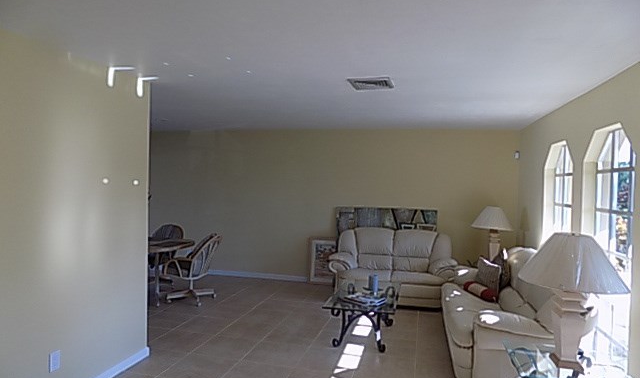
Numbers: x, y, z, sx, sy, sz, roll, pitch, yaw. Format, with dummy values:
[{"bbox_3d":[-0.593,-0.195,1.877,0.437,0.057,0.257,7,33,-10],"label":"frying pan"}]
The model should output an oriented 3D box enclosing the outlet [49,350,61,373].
[{"bbox_3d":[-1.763,1.149,2.826,0.012,0.118,0.074,2,1,14],"label":"outlet"}]

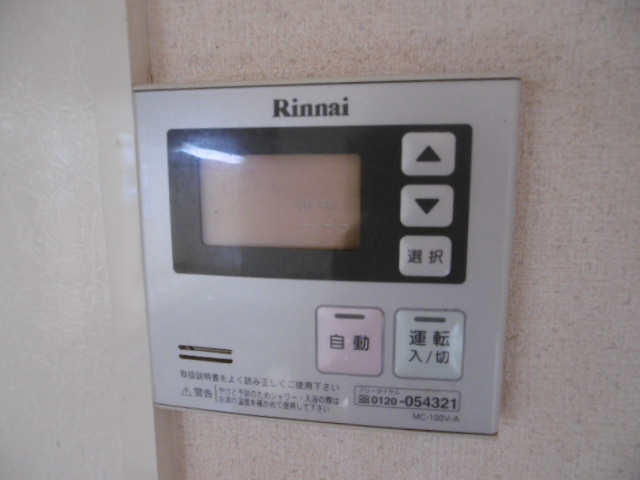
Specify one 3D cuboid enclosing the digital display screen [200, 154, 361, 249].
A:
[{"bbox_3d":[-0.014,-0.014,0.157,0.058,0.033,0.003,1,9,9],"label":"digital display screen"}]

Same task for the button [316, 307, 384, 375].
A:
[{"bbox_3d":[0.011,0.037,0.160,0.025,0.026,0.004,1,9,9],"label":"button"}]

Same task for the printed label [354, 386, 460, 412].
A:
[{"bbox_3d":[0.032,0.058,0.161,0.038,0.008,0.001,1,9,9],"label":"printed label"}]

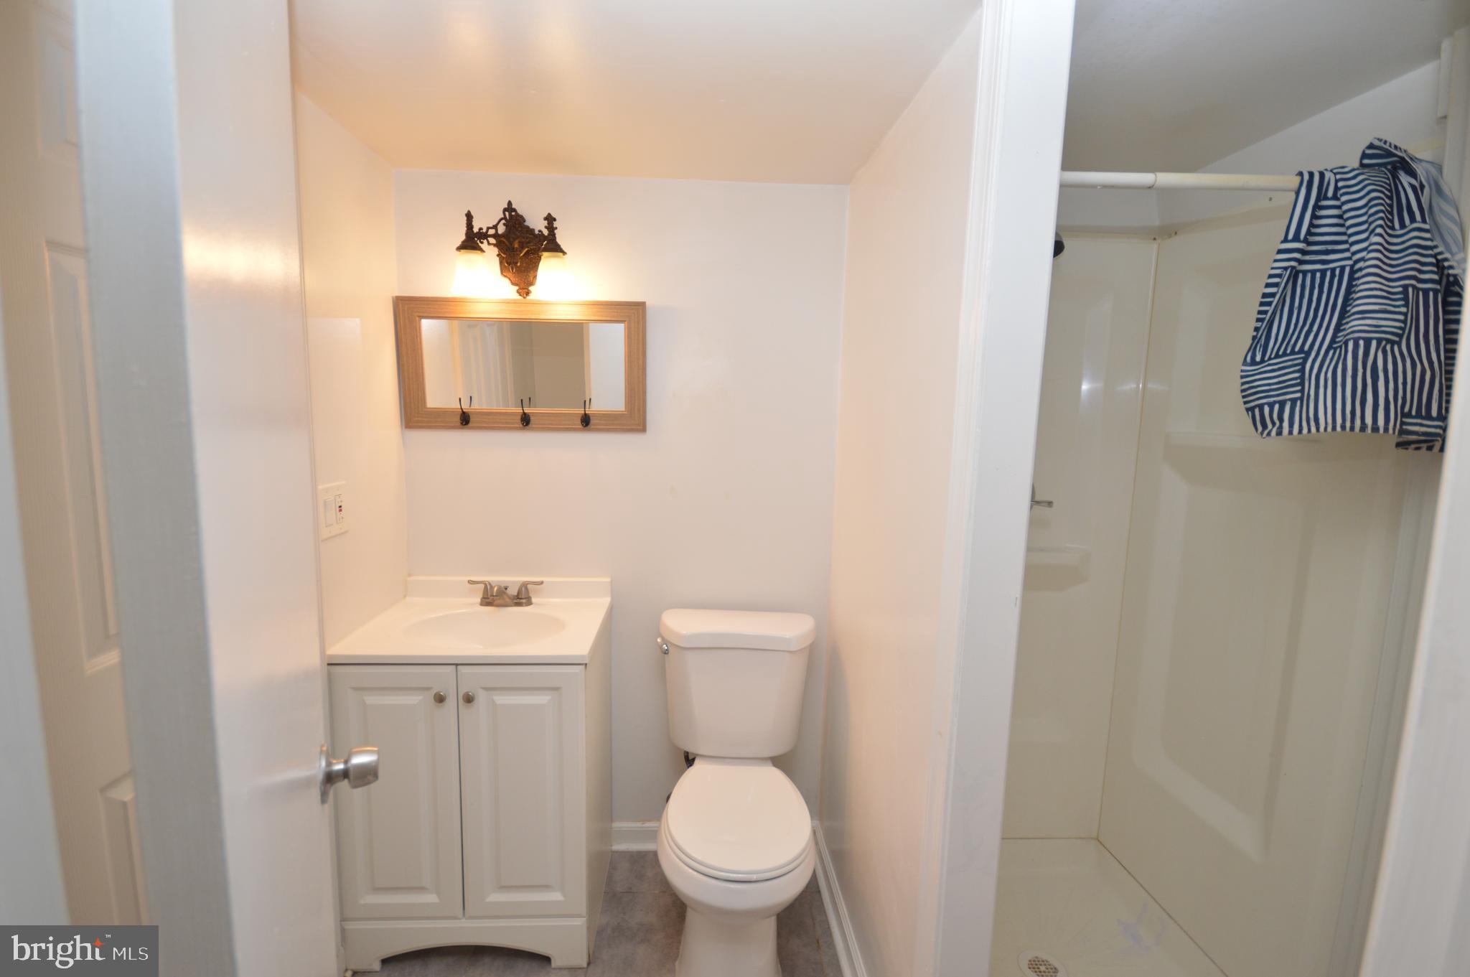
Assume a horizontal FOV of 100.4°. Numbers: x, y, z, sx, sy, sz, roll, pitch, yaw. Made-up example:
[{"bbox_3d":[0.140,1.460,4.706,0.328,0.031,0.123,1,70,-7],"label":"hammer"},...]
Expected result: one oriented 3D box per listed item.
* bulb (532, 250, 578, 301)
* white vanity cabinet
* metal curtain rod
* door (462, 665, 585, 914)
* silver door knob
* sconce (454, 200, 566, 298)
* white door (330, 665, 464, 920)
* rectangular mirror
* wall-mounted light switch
[{"bbox_3d":[-0.481,-0.576,1.652,0.120,0.115,0.120,1,7,-4],"label":"bulb"},{"bbox_3d":[-0.691,0.765,1.749,0.610,0.930,0.460,1,7,-4],"label":"white vanity cabinet"},{"bbox_3d":[0.934,-0.581,1.163,0.840,0.027,0.027,1,7,-1],"label":"metal curtain rod"},{"bbox_3d":[-0.526,0.765,1.541,0.303,0.685,0.020,1,7,-4],"label":"door"},{"bbox_3d":[-0.486,0.354,0.773,0.058,0.071,0.071,-2,8,-27],"label":"silver door knob"},{"bbox_3d":[-0.603,-0.656,1.694,0.300,0.240,0.210,1,7,-4],"label":"sconce"},{"bbox_3d":[-0.830,0.761,1.521,0.303,0.685,0.020,1,7,-4],"label":"white door"},{"bbox_3d":[-0.632,-0.366,1.824,0.725,0.388,0.027,1,7,-4],"label":"rectangular mirror"},{"bbox_3d":[-0.963,0.052,1.479,0.012,0.125,0.122,1,7,-4],"label":"wall-mounted light switch"}]

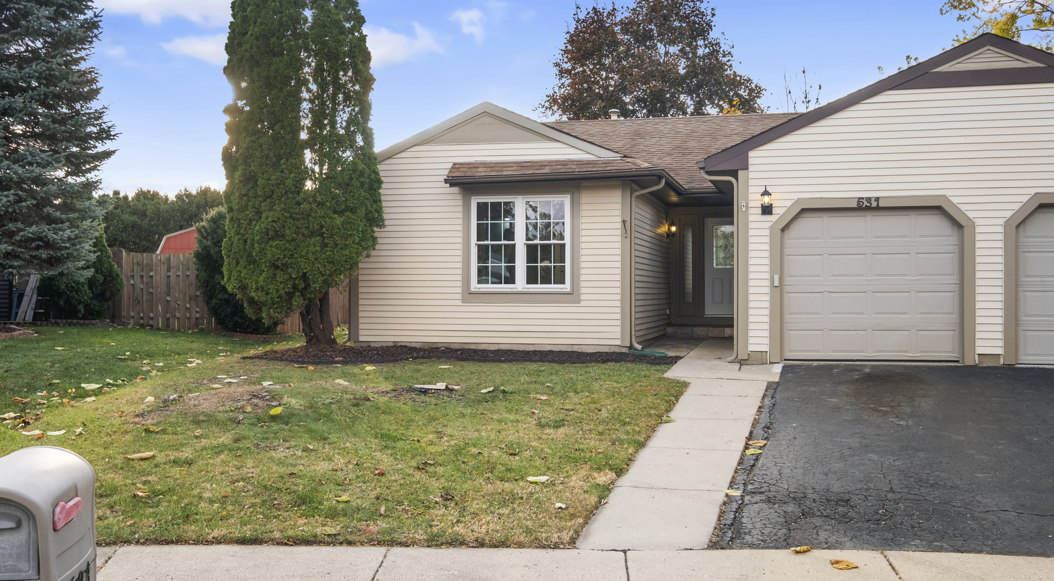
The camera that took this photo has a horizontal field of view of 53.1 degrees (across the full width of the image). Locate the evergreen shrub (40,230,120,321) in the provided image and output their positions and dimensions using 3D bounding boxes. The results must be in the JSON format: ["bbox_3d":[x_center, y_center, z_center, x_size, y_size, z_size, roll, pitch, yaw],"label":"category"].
[{"bbox_3d":[-10.600,-0.460,25.000,2.000,2.400,1.900,0,0,0],"label":"evergreen shrub"}]

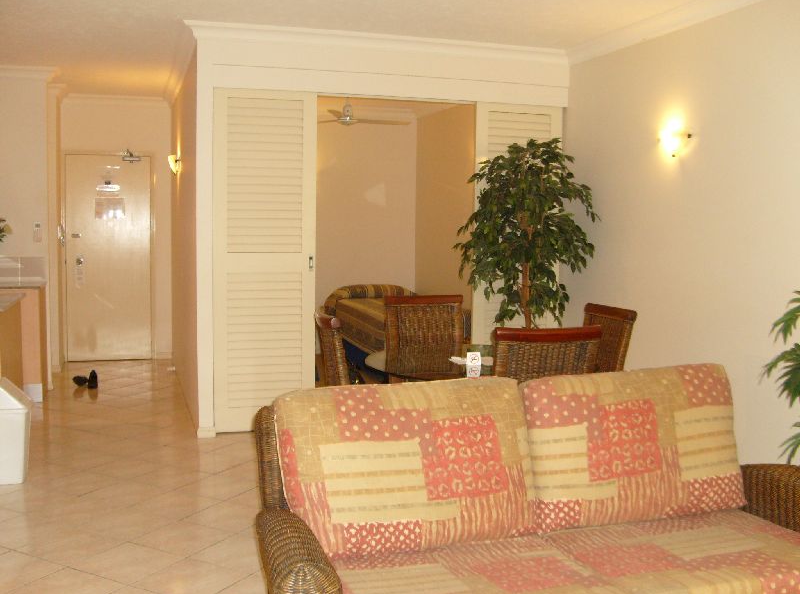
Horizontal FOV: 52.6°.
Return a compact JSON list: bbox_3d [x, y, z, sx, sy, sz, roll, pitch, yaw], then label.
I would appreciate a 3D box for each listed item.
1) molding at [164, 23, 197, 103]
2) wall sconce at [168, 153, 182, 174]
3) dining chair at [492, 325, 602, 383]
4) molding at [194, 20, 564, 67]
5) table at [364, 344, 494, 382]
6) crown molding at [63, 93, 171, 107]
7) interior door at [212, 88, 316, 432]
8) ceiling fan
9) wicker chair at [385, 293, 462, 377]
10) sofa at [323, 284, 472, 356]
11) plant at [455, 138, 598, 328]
[{"bbox_3d":[-1.825,-1.822,6.597,0.090,0.100,3.250,-1,6,-19],"label":"molding"},{"bbox_3d":[-1.938,-1.140,6.921,0.115,0.170,0.250,-1,6,-19],"label":"wall sconce"},{"bbox_3d":[0.556,0.602,3.821,0.500,0.980,0.580,-1,6,-19],"label":"dining chair"},{"bbox_3d":[-0.042,-1.708,5.543,2.790,0.100,0.090,-1,6,-19],"label":"molding"},{"bbox_3d":[0.366,0.681,4.294,1.150,0.730,1.150,-1,6,-19],"label":"table"},{"bbox_3d":[-2.766,-1.935,7.921,1.040,0.100,0.090,-1,6,-19],"label":"crown molding"},{"bbox_3d":[-0.907,-0.222,5.482,0.690,2.280,0.040,-1,6,-19],"label":"interior door"},{"bbox_3d":[-0.473,-1.747,7.393,1.150,0.370,1.150,-1,6,-19],"label":"ceiling fan"},{"bbox_3d":[0.229,0.506,4.814,0.500,0.980,0.580,-1,6,-19],"label":"wicker chair"},{"bbox_3d":[-0.033,0.324,7.921,1.030,0.770,1.950,-1,6,-19],"label":"sofa"},{"bbox_3d":[0.833,-0.029,5.371,0.900,1.960,0.900,-1,6,-19],"label":"plant"}]

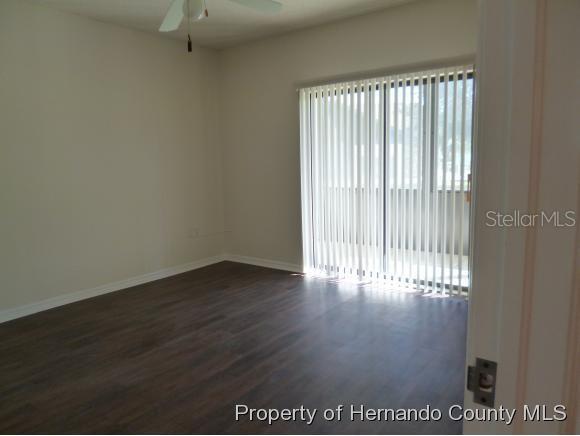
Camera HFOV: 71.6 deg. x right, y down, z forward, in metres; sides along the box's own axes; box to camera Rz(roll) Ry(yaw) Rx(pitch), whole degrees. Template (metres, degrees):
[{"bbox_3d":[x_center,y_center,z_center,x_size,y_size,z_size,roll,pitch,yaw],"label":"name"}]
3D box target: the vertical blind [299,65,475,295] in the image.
[{"bbox_3d":[0.824,-0.343,3.864,1.756,1.975,0.130,4,9,35],"label":"vertical blind"}]

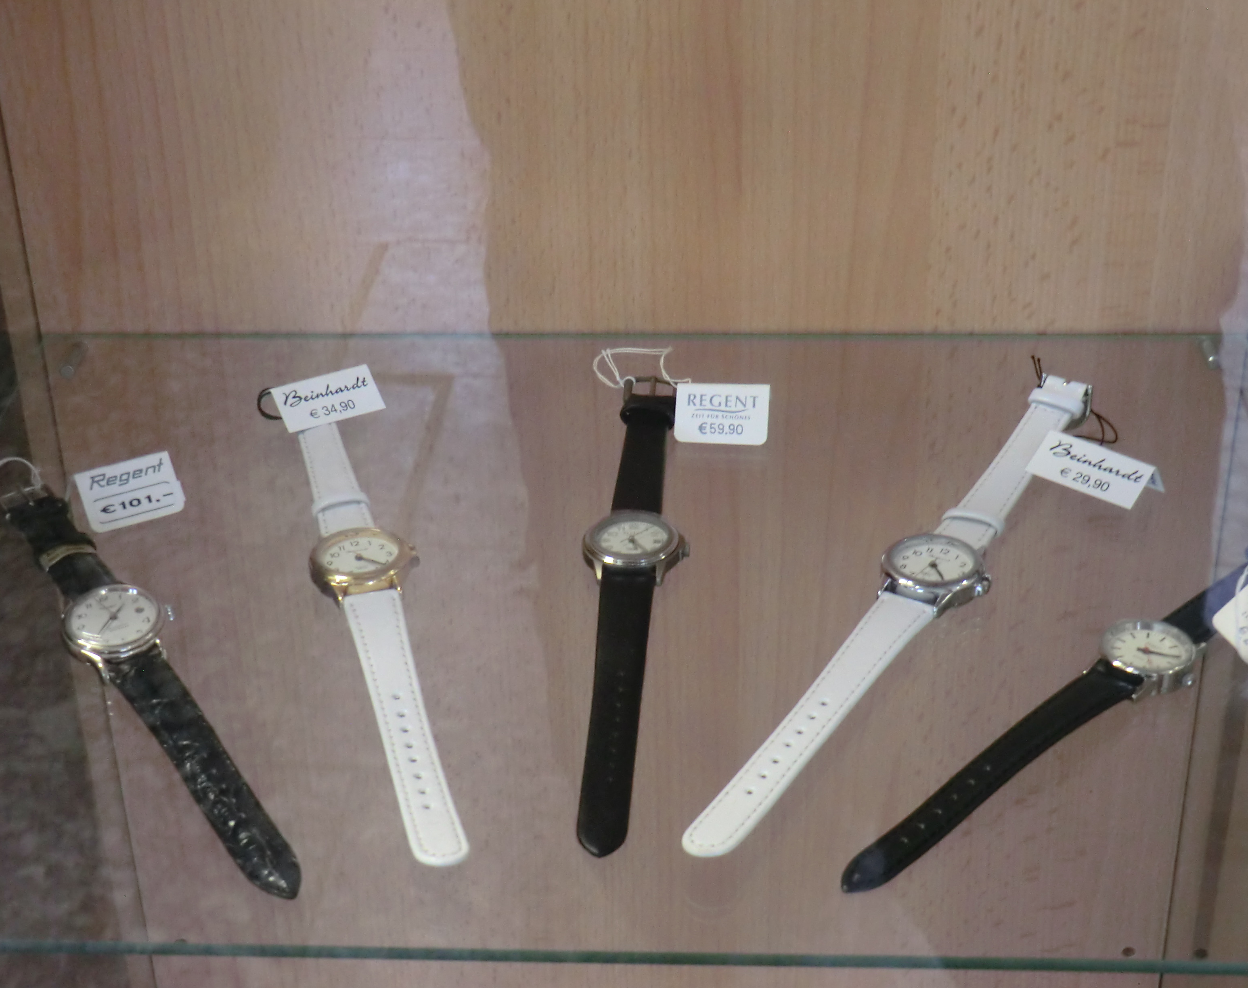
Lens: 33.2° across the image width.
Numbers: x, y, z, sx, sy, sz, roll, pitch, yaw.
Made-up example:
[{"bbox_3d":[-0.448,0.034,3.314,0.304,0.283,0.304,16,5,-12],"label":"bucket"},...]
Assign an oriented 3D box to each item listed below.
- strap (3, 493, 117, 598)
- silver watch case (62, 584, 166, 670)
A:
[{"bbox_3d":[-0.156,0.014,0.580,0.017,0.010,0.064,-17,34,-25],"label":"strap"},{"bbox_3d":[-0.131,0.036,0.543,0.028,0.008,0.032,-16,33,-24],"label":"silver watch case"}]

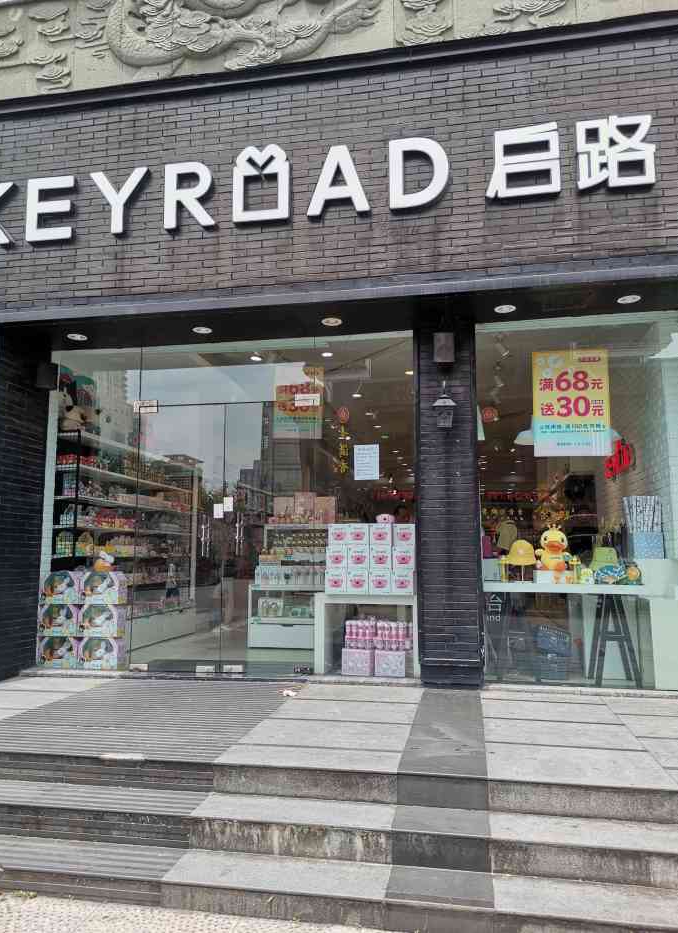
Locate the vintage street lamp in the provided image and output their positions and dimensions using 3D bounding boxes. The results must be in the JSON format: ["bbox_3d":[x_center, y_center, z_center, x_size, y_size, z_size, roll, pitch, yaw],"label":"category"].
[{"bbox_3d":[0.844,-0.493,5.559,0.178,0.370,0.200,-1,-7,10],"label":"vintage street lamp"}]

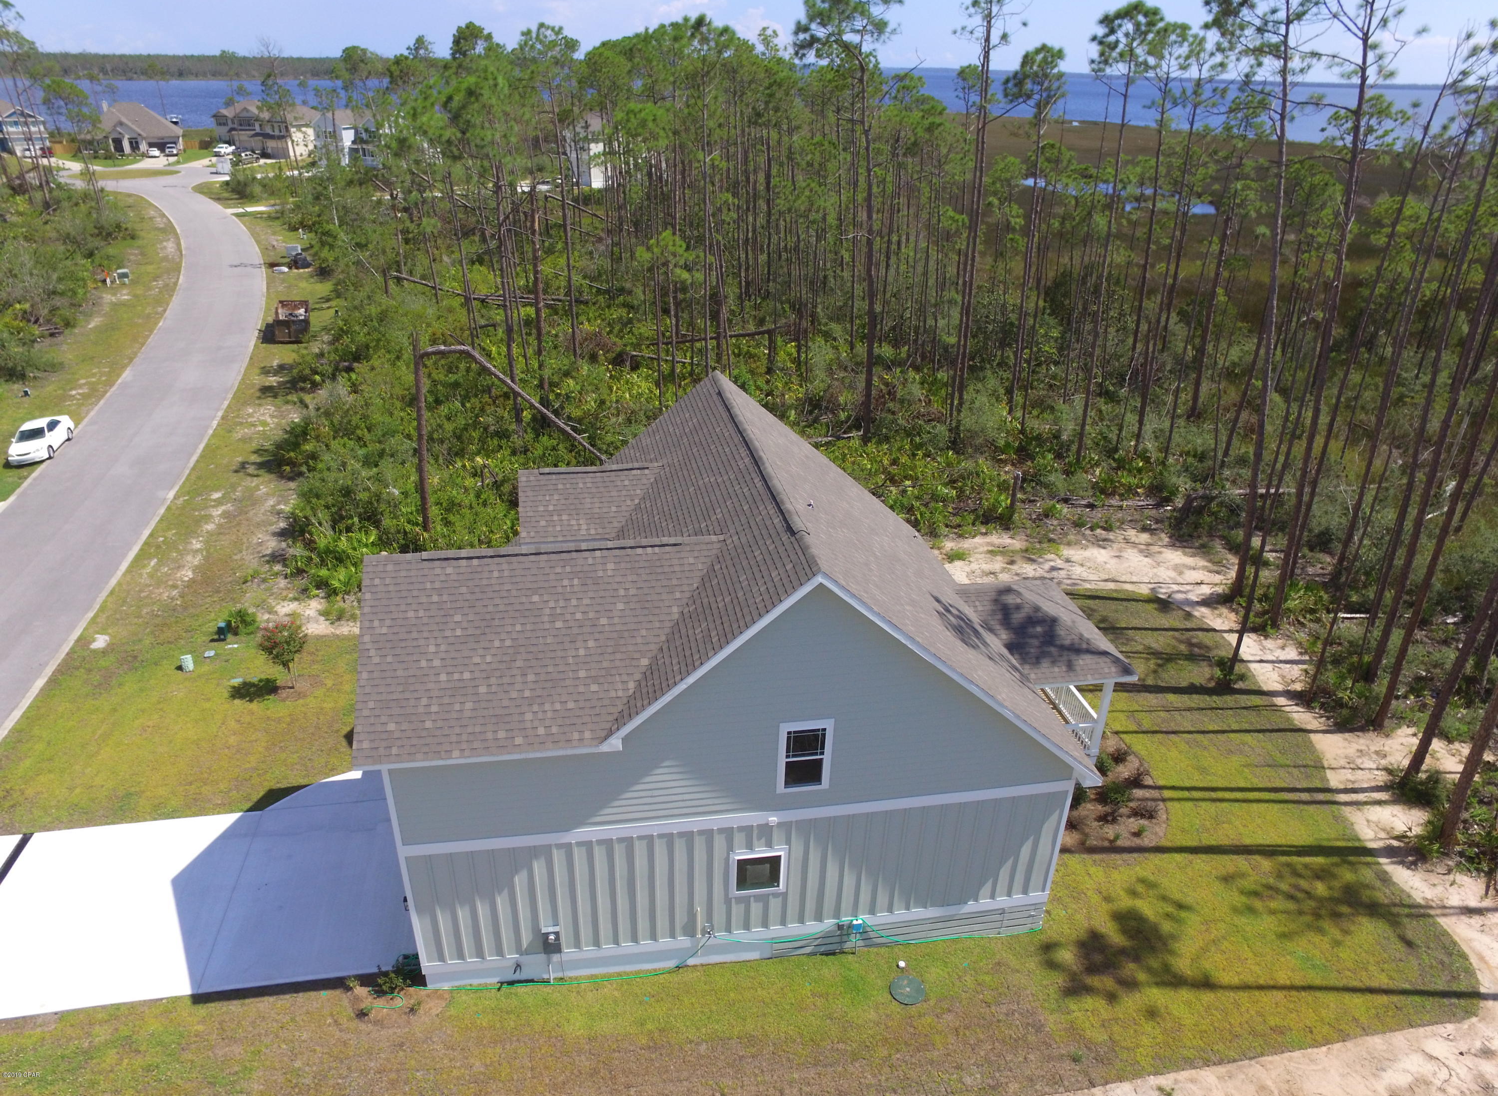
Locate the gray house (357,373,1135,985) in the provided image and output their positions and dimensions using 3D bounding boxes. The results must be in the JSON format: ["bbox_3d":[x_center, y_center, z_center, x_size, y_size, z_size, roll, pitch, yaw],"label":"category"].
[{"bbox_3d":[0.889,2.042,22.542,18.165,9.933,11.866,-3,29,-10],"label":"gray house"}]

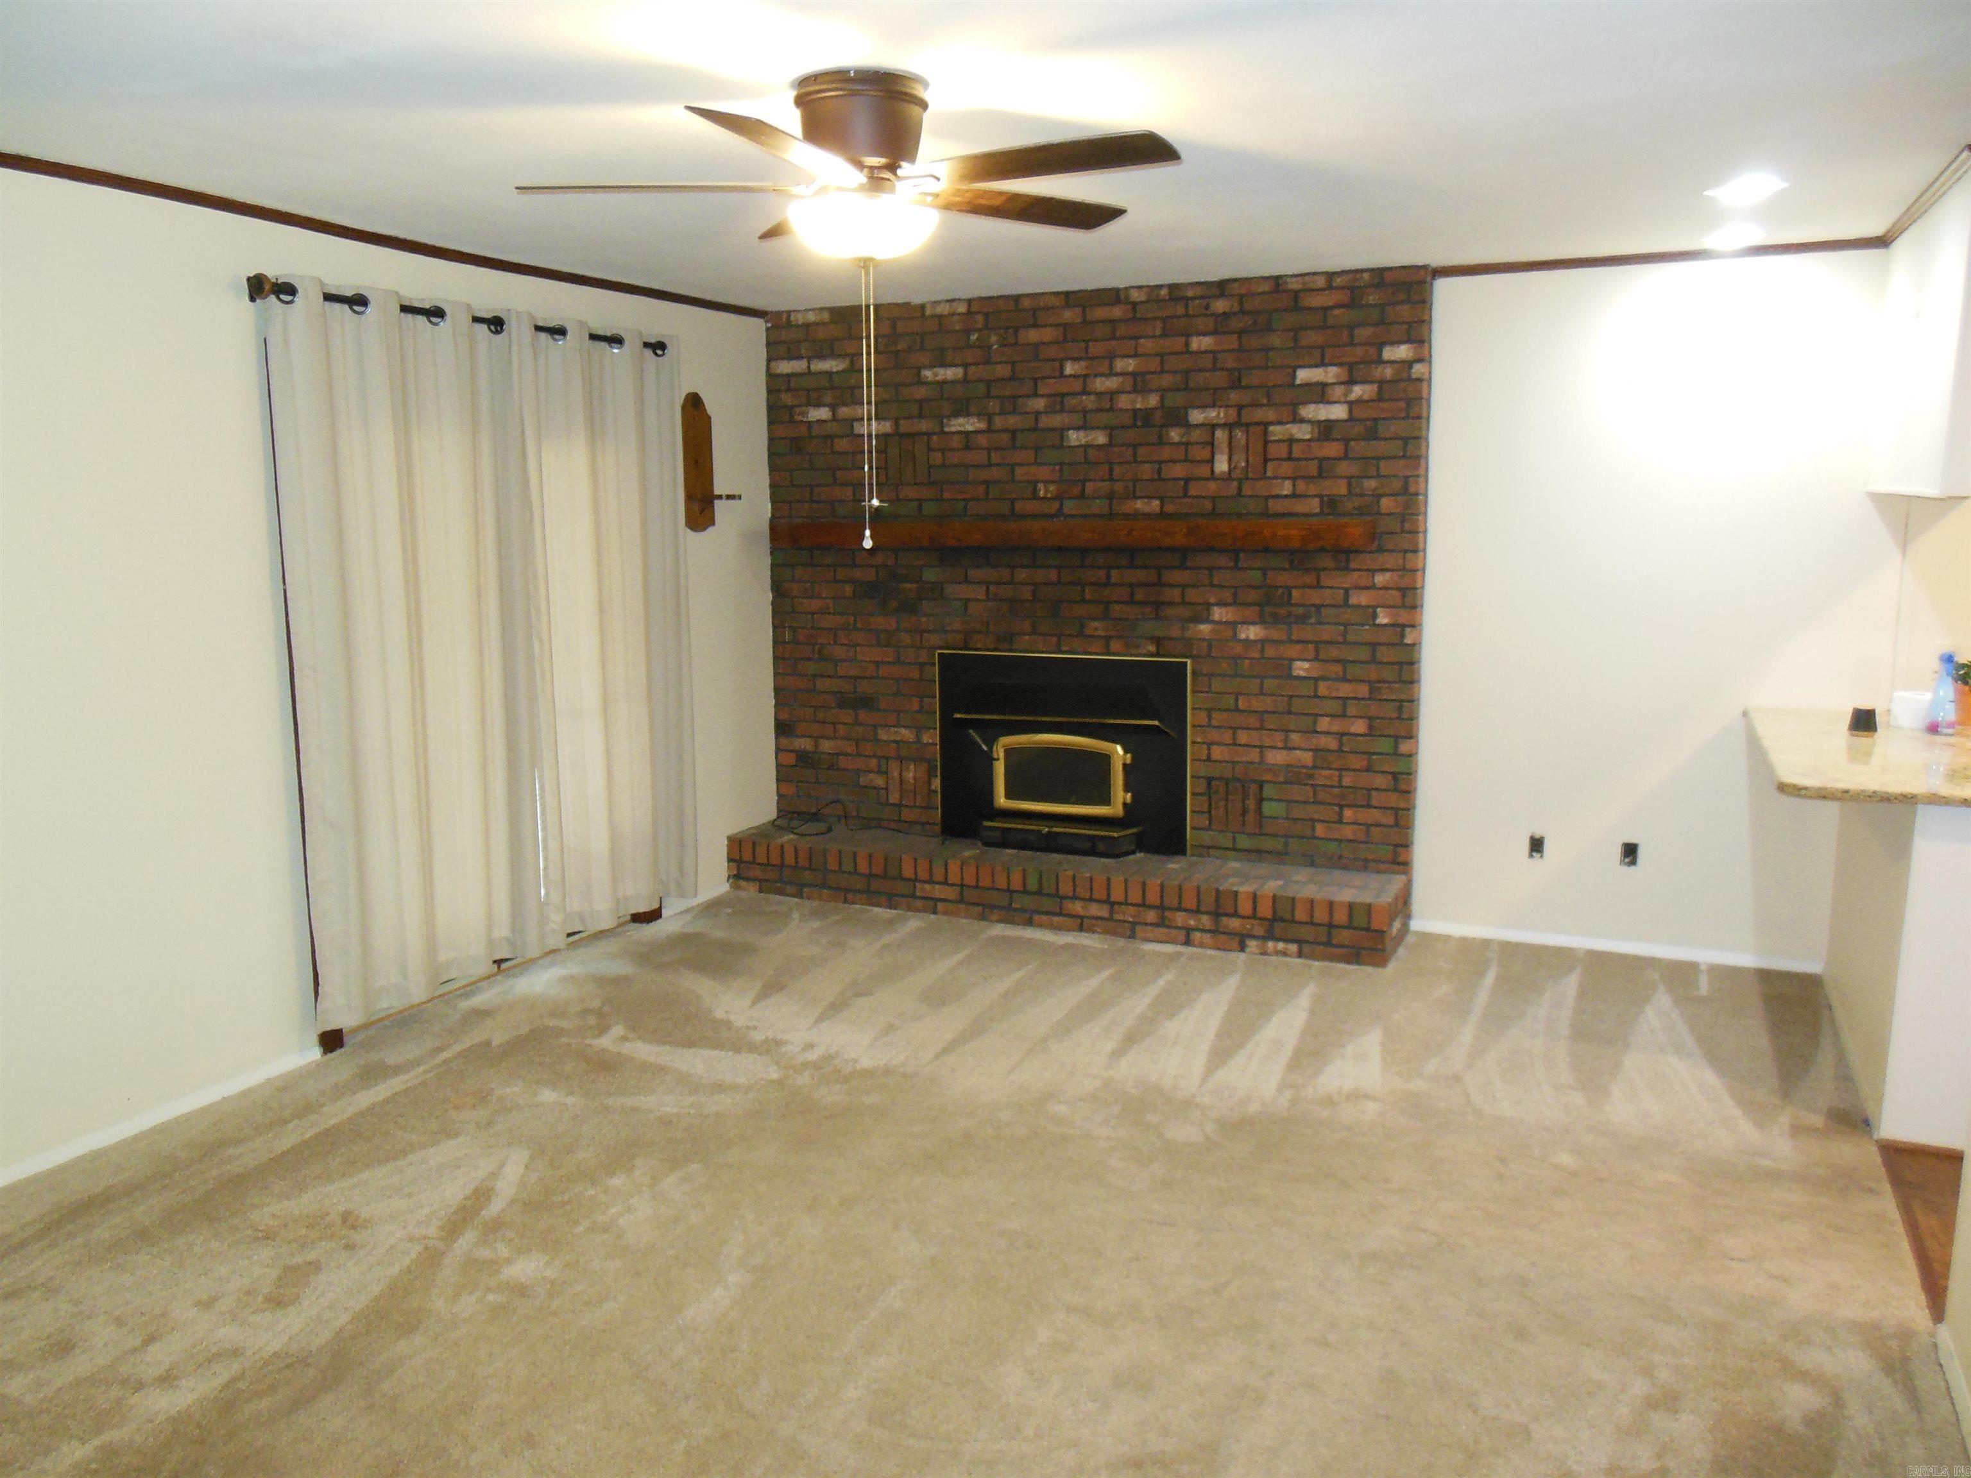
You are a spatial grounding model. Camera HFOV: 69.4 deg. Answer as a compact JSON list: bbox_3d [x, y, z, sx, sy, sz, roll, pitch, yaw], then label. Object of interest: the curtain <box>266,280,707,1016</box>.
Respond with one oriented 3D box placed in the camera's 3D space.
[{"bbox_3d":[-1.563,-0.327,4.787,0.110,2.145,1.750,4,10,25],"label":"curtain"}]

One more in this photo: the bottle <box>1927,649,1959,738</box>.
[{"bbox_3d":[2.903,-0.141,4.314,0.080,0.245,0.080,4,10,25],"label":"bottle"}]

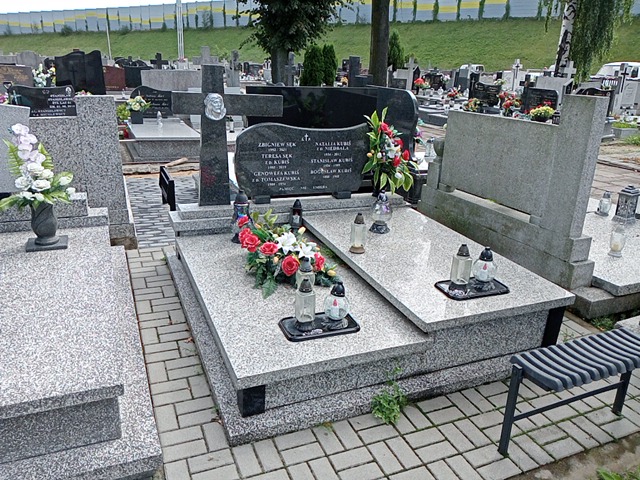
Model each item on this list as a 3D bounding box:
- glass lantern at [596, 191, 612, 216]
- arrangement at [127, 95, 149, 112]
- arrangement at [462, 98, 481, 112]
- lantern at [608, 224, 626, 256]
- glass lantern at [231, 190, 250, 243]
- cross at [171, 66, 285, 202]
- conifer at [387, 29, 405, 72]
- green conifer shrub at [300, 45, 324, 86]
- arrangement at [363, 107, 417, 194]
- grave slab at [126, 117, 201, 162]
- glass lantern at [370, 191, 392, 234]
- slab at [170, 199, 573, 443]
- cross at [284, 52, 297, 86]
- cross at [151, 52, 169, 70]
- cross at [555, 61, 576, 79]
[{"bbox_3d":[3.042,-0.399,5.525,0.140,0.250,0.140,-6,22,-23],"label":"glass lantern"},{"bbox_3d":[-3.111,-2.338,8.825,0.380,0.310,0.340,-7,22,-22],"label":"arrangement"},{"bbox_3d":[3.741,-3.330,12.800,0.420,0.360,0.400,-6,22,-23],"label":"arrangement"},{"bbox_3d":[2.517,-0.008,4.357,0.130,0.280,0.130,-6,22,-23],"label":"lantern"},{"bbox_3d":[-0.609,-0.186,4.042,0.160,0.410,0.160,-7,22,-22],"label":"glass lantern"},{"bbox_3d":[-0.728,-0.823,4.171,0.880,1.100,0.120,-6,22,-23],"label":"cross"},{"bbox_3d":[3.385,-8.215,23.368,0.860,2.600,0.860,-7,22,-22],"label":"conifer"},{"bbox_3d":[-0.301,-6.446,19.458,0.800,1.850,0.800,-7,22,-22],"label":"green conifer shrub"},{"bbox_3d":[0.643,-0.799,4.792,0.440,0.790,0.370,-7,22,-22],"label":"arrangement"},{"bbox_3d":[-2.604,-1.669,8.586,1.020,0.390,1.850,-7,22,-22],"label":"grave slab"},{"bbox_3d":[0.490,-0.228,4.069,0.170,0.326,0.170,3,20,-1],"label":"glass lantern"},{"bbox_3d":[0.131,0.225,3.741,2.180,0.490,2.380,-6,22,-23],"label":"slab"},{"bbox_3d":[-0.985,-5.702,17.485,0.430,1.200,0.150,-6,22,-23],"label":"cross"},{"bbox_3d":[-5.633,-6.177,18.169,0.610,0.820,0.150,-7,22,-22],"label":"cross"},{"bbox_3d":[6.892,-4.677,14.243,0.130,0.620,0.480,-7,22,-22],"label":"cross"}]

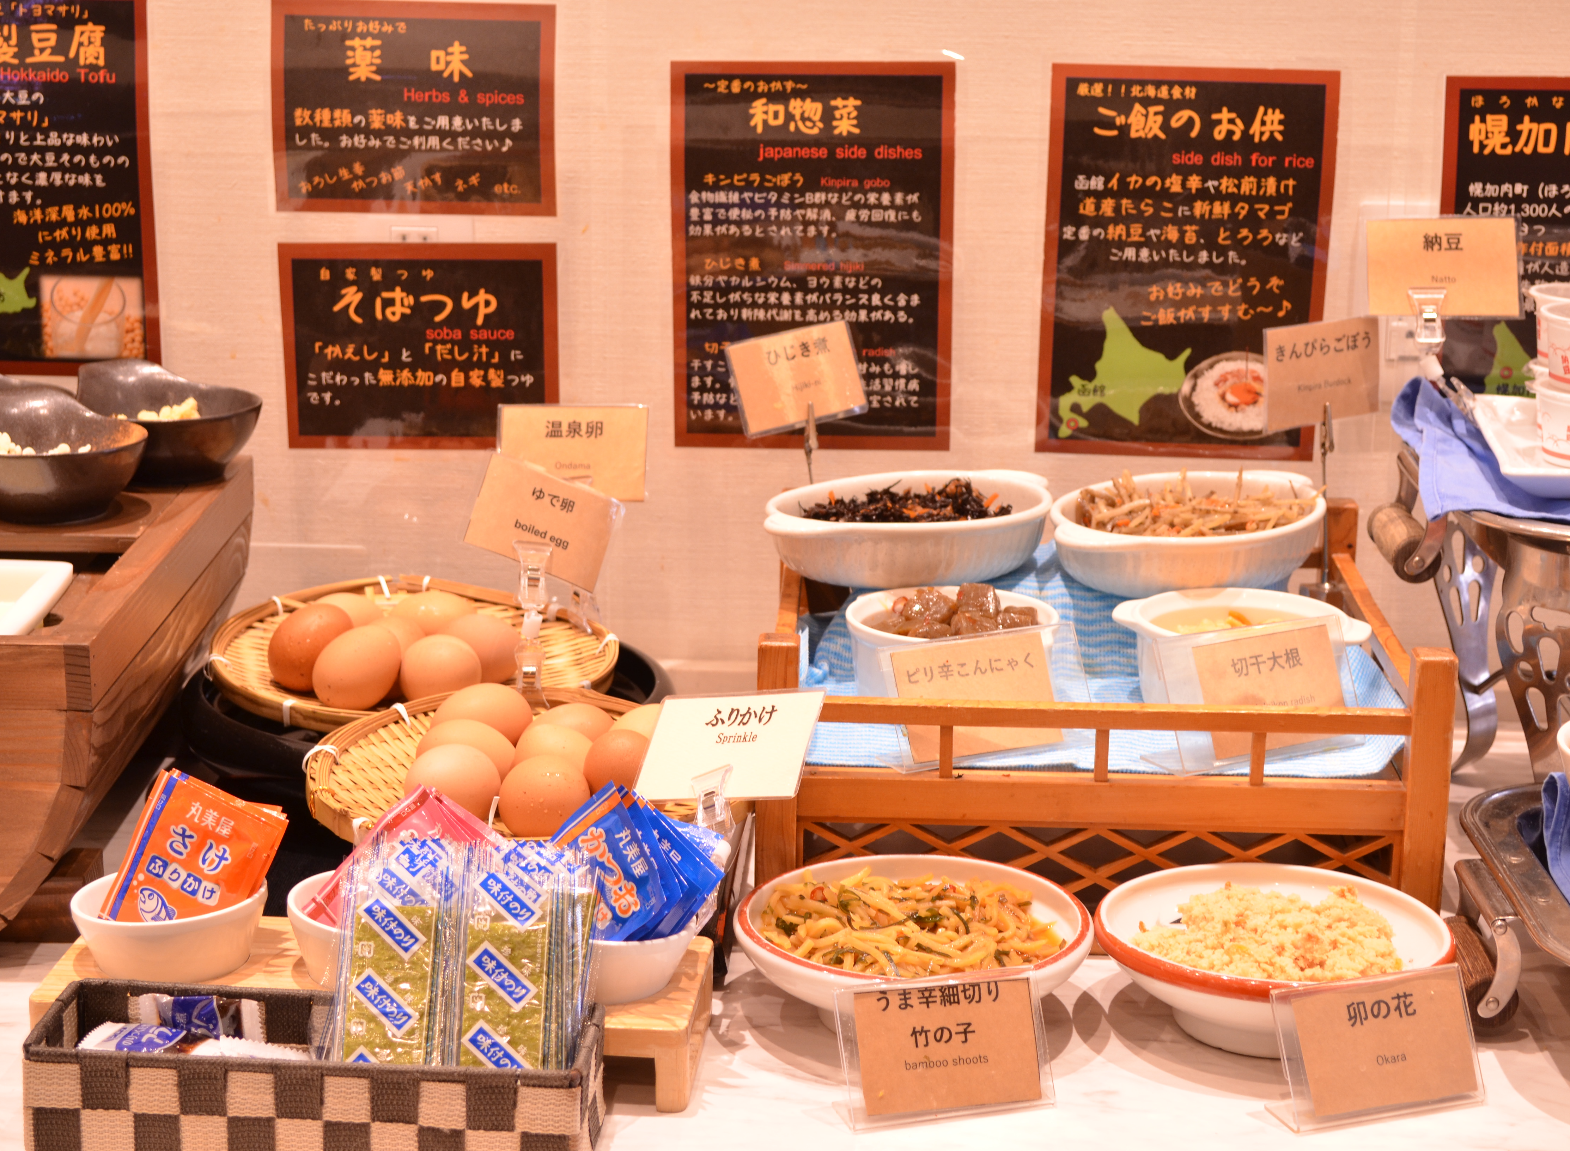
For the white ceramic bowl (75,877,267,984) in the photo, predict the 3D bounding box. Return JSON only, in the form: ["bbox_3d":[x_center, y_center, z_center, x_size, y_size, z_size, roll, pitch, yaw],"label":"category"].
[{"bbox_3d":[-0.276,0.158,1.303,0.089,0.036,0.089,1,15,0],"label":"white ceramic bowl"}]

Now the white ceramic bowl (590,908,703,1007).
[{"bbox_3d":[-0.080,0.165,1.286,0.089,0.036,0.089,1,15,0],"label":"white ceramic bowl"}]

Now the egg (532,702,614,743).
[{"bbox_3d":[-0.111,0.083,1.495,0.050,0.042,0.045,1,15,0],"label":"egg"}]

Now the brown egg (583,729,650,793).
[{"bbox_3d":[-0.083,0.097,1.460,0.043,0.044,0.050,1,15,0],"label":"brown egg"}]

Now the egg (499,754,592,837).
[{"bbox_3d":[-0.118,0.109,1.425,0.045,0.042,0.052,1,15,0],"label":"egg"}]

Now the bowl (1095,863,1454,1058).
[{"bbox_3d":[0.227,0.185,1.346,0.165,0.047,0.165,1,16,0],"label":"bowl"}]

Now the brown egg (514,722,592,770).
[{"bbox_3d":[-0.114,0.093,1.435,0.053,0.042,0.042,21,0,30],"label":"brown egg"}]

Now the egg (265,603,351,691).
[{"bbox_3d":[-0.258,0.040,1.579,0.055,0.043,0.043,-47,0,-23],"label":"egg"}]

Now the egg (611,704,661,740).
[{"bbox_3d":[-0.064,0.085,1.467,0.053,0.042,0.042,-7,0,-30],"label":"egg"}]

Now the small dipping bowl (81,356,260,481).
[{"bbox_3d":[-0.354,-0.087,1.671,0.111,0.055,0.108,-3,16,-15],"label":"small dipping bowl"}]

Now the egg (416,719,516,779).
[{"bbox_3d":[-0.159,0.090,1.444,0.053,0.042,0.042,9,0,39],"label":"egg"}]

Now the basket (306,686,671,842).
[{"bbox_3d":[-0.129,0.110,1.455,0.222,0.032,0.222,1,16,0],"label":"basket"}]

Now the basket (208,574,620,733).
[{"bbox_3d":[-0.204,0.053,1.608,0.226,0.034,0.226,1,18,0],"label":"basket"}]

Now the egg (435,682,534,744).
[{"bbox_3d":[-0.156,0.076,1.492,0.054,0.043,0.043,-11,0,-22],"label":"egg"}]

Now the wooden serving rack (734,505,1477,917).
[{"bbox_3d":[0.160,0.068,1.564,0.337,0.152,0.313,1,16,2],"label":"wooden serving rack"}]

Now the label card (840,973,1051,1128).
[{"bbox_3d":[0.070,0.205,1.258,0.092,0.052,0.031,-4,16,-16],"label":"label card"}]

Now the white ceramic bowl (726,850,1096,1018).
[{"bbox_3d":[0.062,0.182,1.349,0.167,0.049,0.167,1,15,0],"label":"white ceramic bowl"}]

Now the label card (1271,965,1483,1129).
[{"bbox_3d":[0.259,0.206,1.262,0.091,0.052,0.031,-5,17,-18],"label":"label card"}]

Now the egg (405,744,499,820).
[{"bbox_3d":[-0.161,0.102,1.402,0.042,0.042,0.053,-12,0,36],"label":"egg"}]

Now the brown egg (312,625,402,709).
[{"bbox_3d":[-0.228,0.050,1.545,0.054,0.042,0.042,-40,0,-31],"label":"brown egg"}]

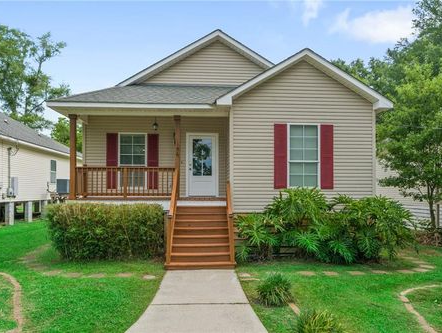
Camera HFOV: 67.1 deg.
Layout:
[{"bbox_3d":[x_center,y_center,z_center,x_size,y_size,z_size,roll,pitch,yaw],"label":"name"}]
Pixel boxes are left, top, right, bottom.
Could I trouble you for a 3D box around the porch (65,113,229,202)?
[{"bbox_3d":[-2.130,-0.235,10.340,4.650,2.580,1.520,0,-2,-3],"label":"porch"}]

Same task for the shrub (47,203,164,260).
[{"bbox_3d":[-3.000,1.690,8.980,2.820,1.420,1.000,0,-2,-3],"label":"shrub"}]

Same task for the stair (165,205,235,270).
[{"bbox_3d":[-0.520,1.730,8.670,1.630,1.380,2.080,0,-2,-3],"label":"stair"}]

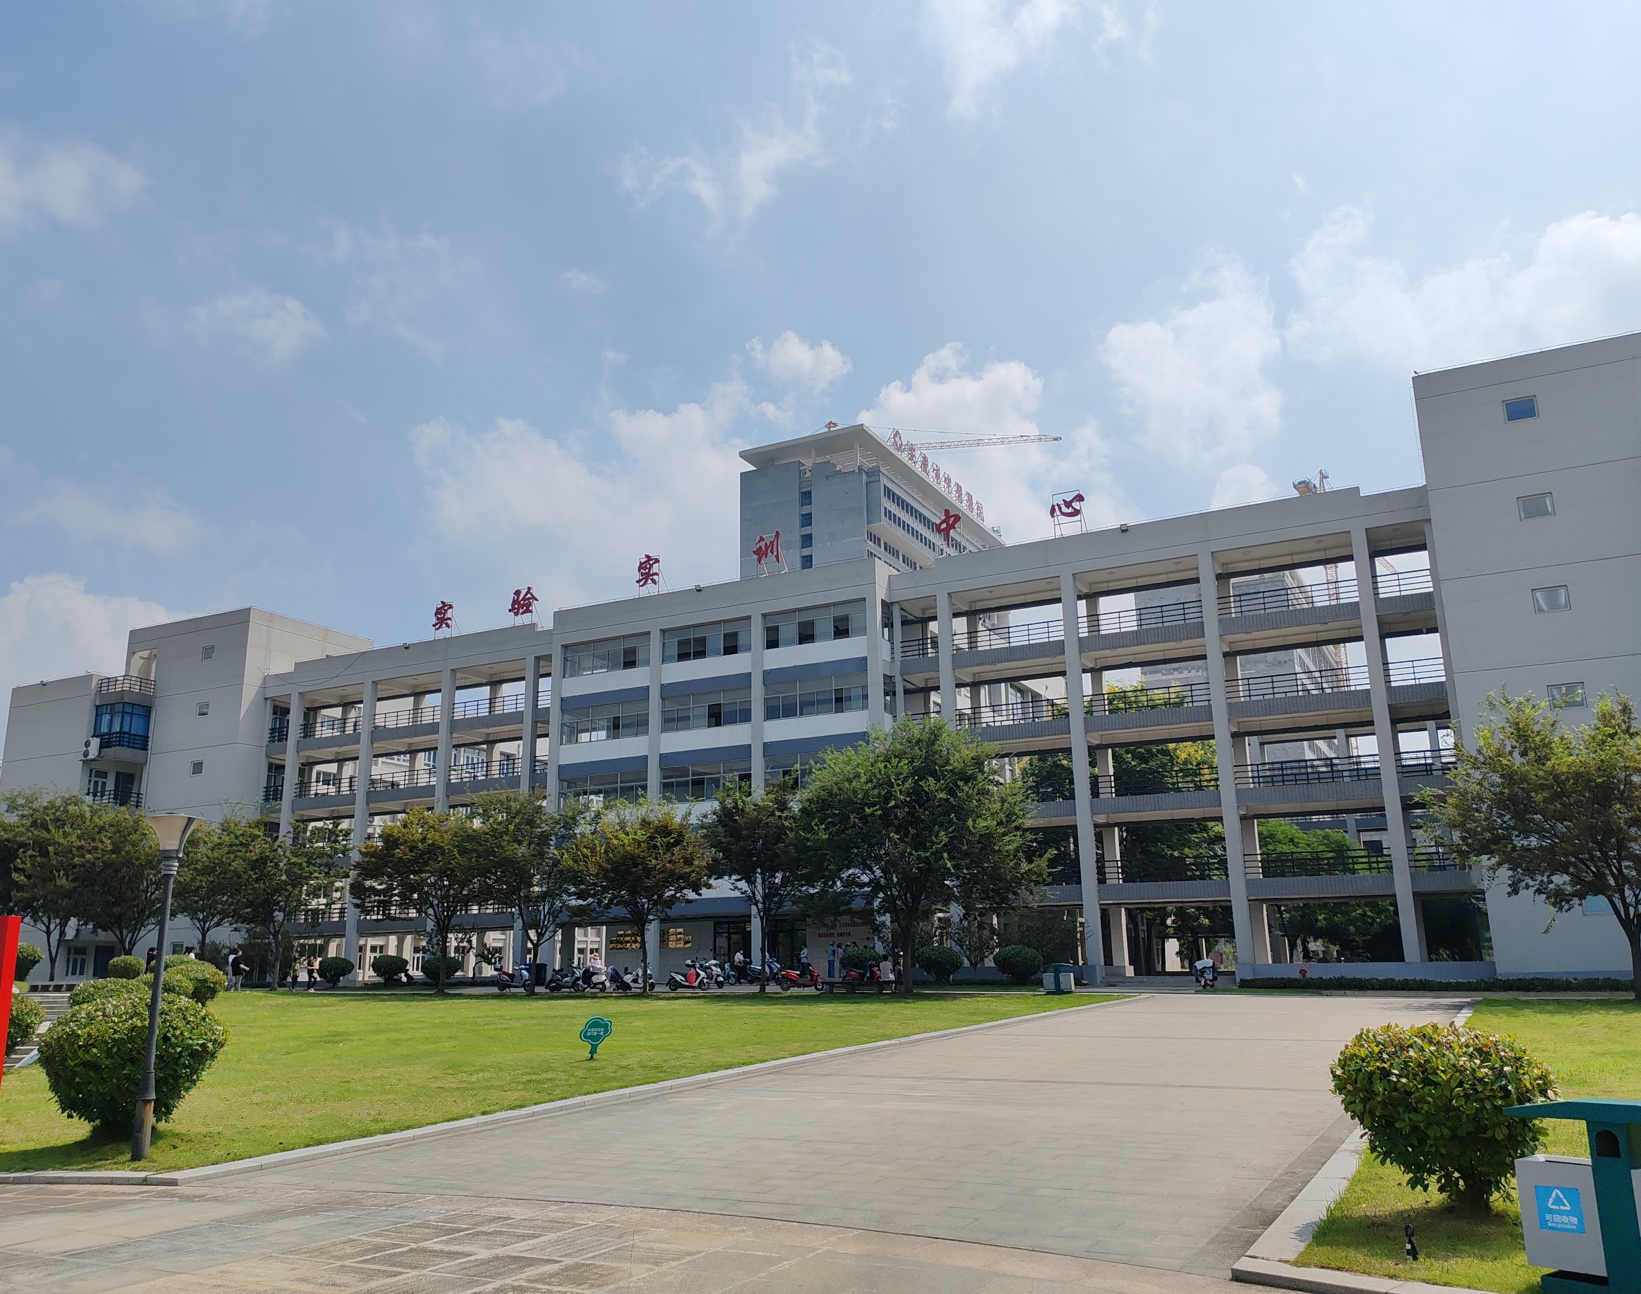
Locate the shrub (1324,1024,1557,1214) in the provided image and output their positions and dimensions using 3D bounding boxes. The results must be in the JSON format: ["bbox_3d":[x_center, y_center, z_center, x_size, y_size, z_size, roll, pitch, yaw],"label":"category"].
[{"bbox_3d":[4.184,3.152,9.043,1.370,1.150,1.350,-7,-15,23],"label":"shrub"}]

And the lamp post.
[{"bbox_3d":[-6.671,3.394,13.569,0.510,3.320,0.510,6,-16,-25],"label":"lamp post"}]

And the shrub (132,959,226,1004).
[{"bbox_3d":[-19.318,10.217,40.993,2.200,1.500,2.100,6,-15,-24],"label":"shrub"}]

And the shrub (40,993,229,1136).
[{"bbox_3d":[-7.659,4.681,15.037,1.900,1.480,1.870,6,-16,-25],"label":"shrub"}]

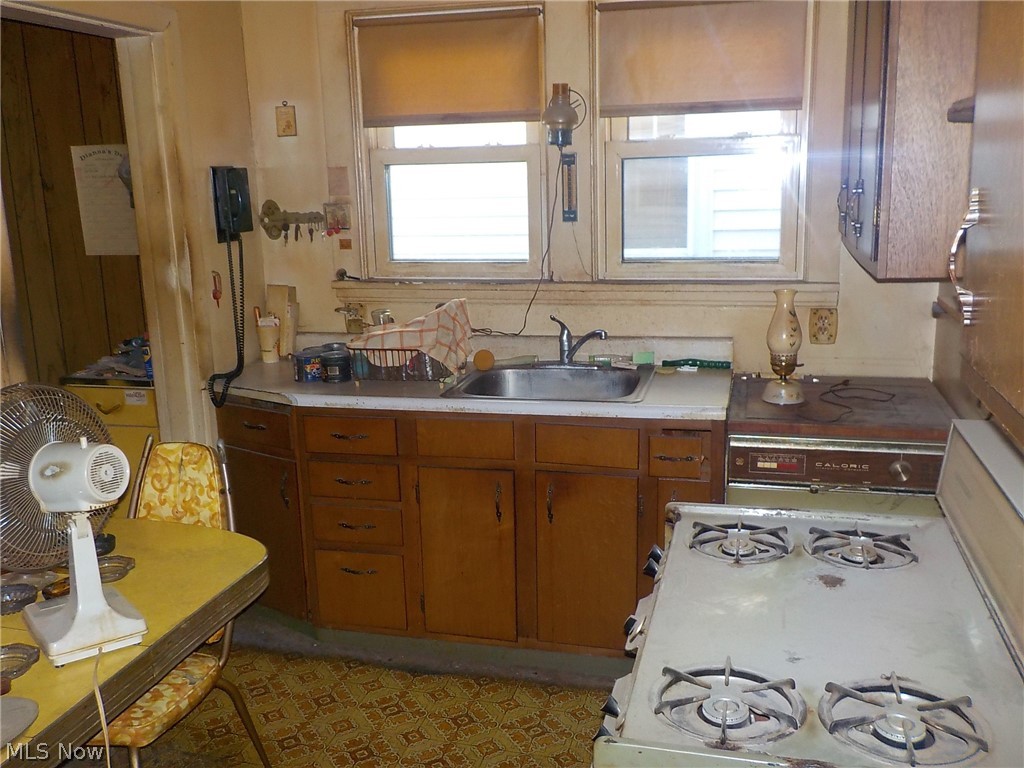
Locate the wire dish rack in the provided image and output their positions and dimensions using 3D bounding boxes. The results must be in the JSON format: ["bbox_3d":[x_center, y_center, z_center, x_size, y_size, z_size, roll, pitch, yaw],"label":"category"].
[{"bbox_3d":[-0.352,-0.080,3.112,0.350,0.123,0.300,2,13,16],"label":"wire dish rack"}]

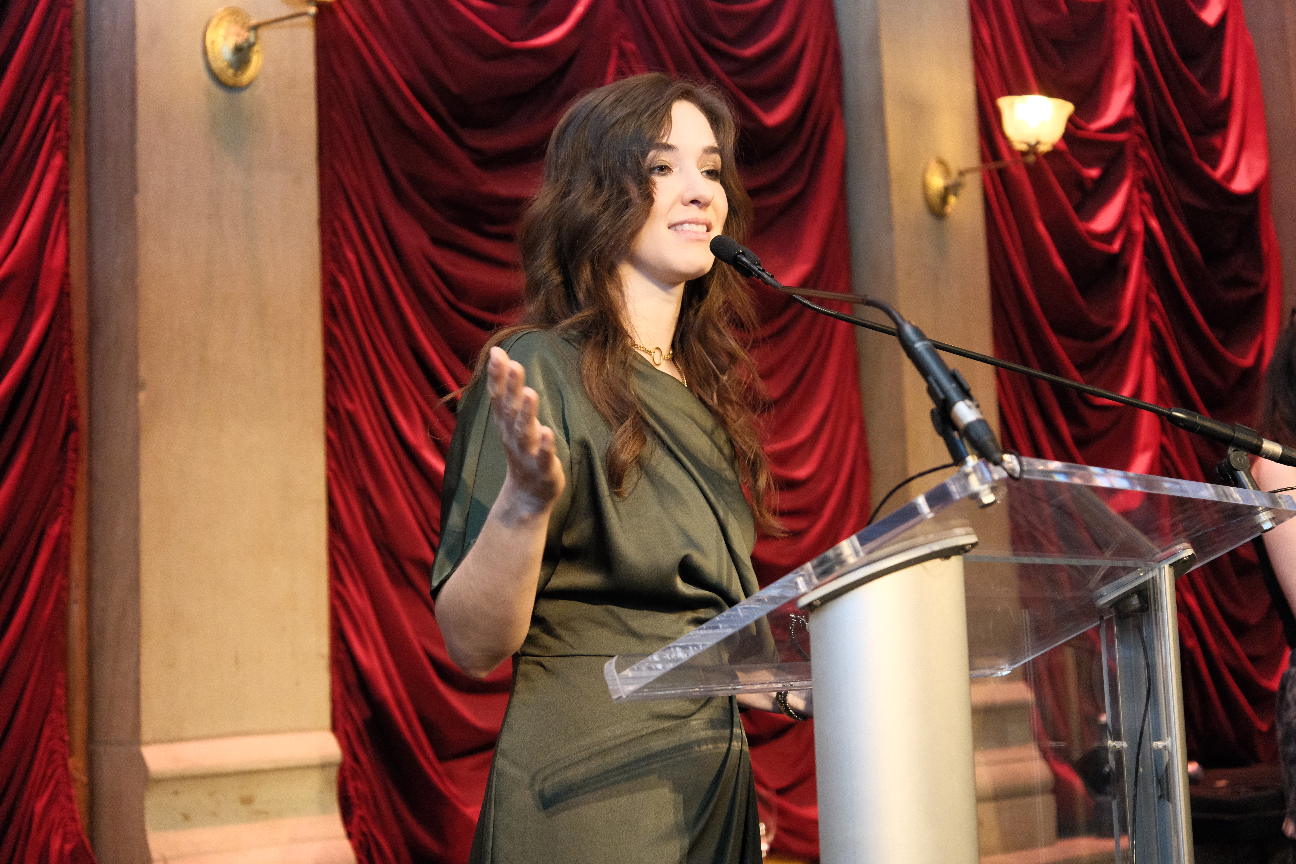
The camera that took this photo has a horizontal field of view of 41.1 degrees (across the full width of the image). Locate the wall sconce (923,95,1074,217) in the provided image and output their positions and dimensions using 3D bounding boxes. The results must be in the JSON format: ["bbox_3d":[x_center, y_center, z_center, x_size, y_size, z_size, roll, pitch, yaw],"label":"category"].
[{"bbox_3d":[0.862,-0.672,4.198,0.180,0.225,0.380,3,-9,-39],"label":"wall sconce"}]

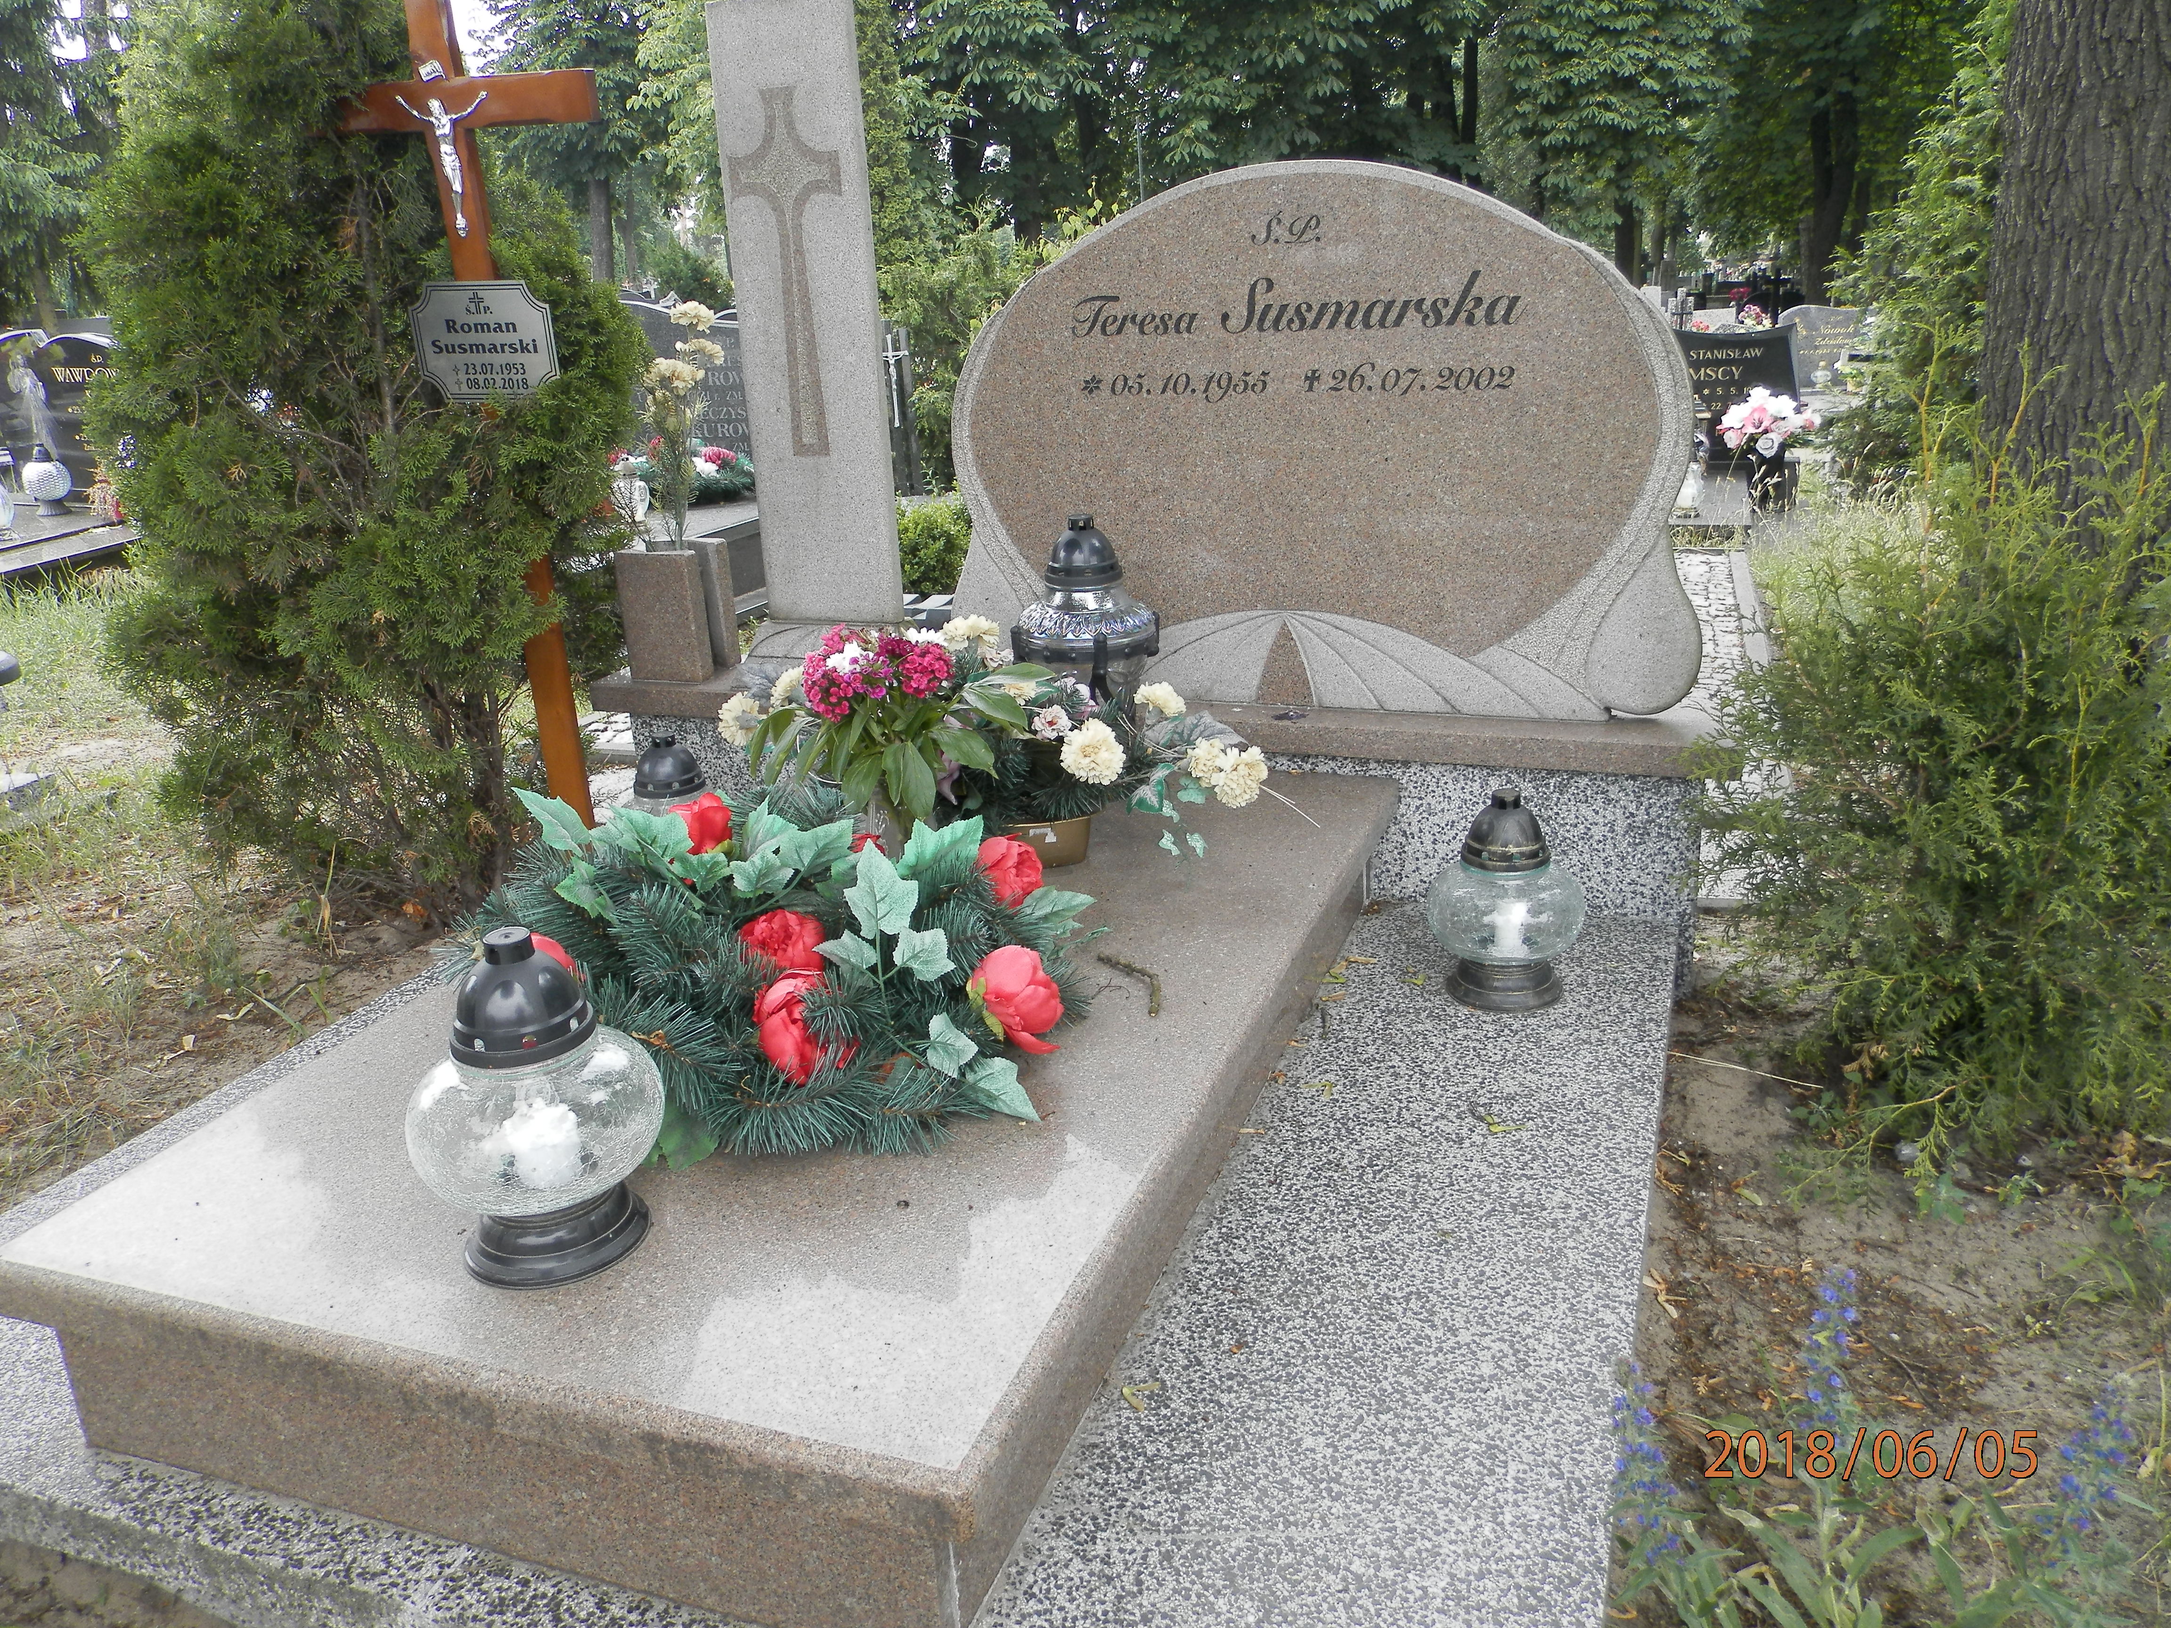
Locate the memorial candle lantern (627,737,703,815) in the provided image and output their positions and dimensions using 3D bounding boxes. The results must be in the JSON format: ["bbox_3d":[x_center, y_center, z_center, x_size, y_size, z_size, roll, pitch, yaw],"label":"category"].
[{"bbox_3d":[-0.675,-0.001,2.575,0.215,0.280,0.215,5,21,21],"label":"memorial candle lantern"}]

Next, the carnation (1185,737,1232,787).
[{"bbox_3d":[0.169,-0.070,2.109,0.050,0.068,0.068,-8,13,38],"label":"carnation"}]

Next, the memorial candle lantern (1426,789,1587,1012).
[{"bbox_3d":[0.559,0.109,2.080,0.211,0.276,0.211,5,21,21],"label":"memorial candle lantern"}]

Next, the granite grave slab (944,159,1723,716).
[{"bbox_3d":[0.323,-0.558,2.370,1.188,0.790,0.100,5,21,21],"label":"granite grave slab"}]

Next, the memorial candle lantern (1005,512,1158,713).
[{"bbox_3d":[-0.003,-0.238,2.360,0.223,0.413,0.223,-3,19,1],"label":"memorial candle lantern"}]

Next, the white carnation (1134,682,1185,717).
[{"bbox_3d":[0.106,-0.162,2.223,0.072,0.045,0.072,26,-15,0],"label":"white carnation"}]

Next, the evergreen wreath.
[{"bbox_3d":[-0.341,0.149,1.752,0.703,0.166,0.627,5,22,21],"label":"evergreen wreath"}]

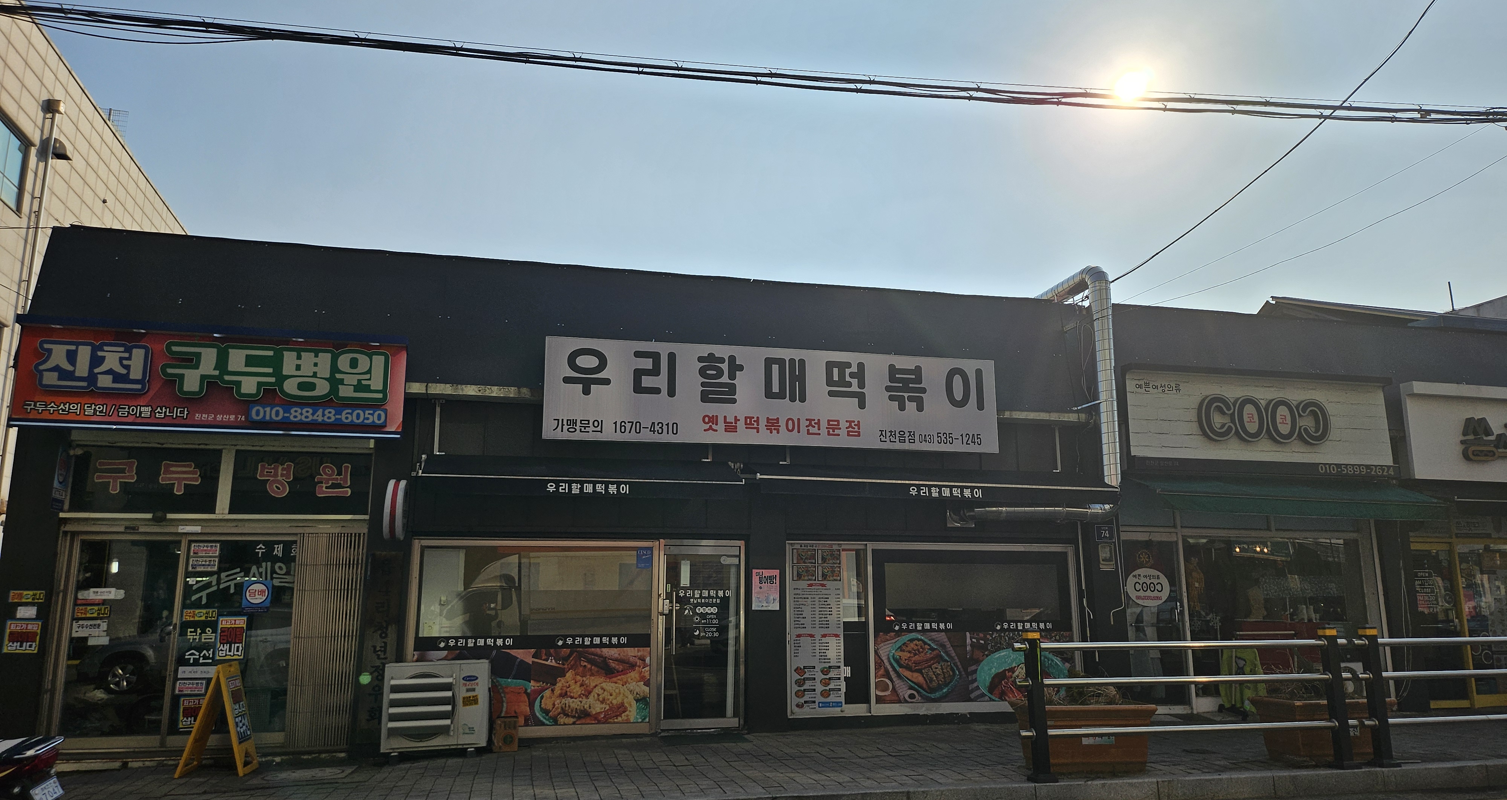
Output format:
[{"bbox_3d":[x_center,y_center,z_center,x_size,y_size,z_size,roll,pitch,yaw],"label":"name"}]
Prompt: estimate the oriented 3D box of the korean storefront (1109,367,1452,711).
[{"bbox_3d":[6.222,1.697,12.410,3.900,4.000,1.100,3,-11,-14],"label":"korean storefront"}]

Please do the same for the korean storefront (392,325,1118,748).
[{"bbox_3d":[0.381,1.444,10.954,7.750,4.010,1.100,3,-11,-14],"label":"korean storefront"}]

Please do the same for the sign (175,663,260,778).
[{"bbox_3d":[-4.401,2.639,8.684,0.490,0.867,0.540,2,-11,-11],"label":"sign"}]

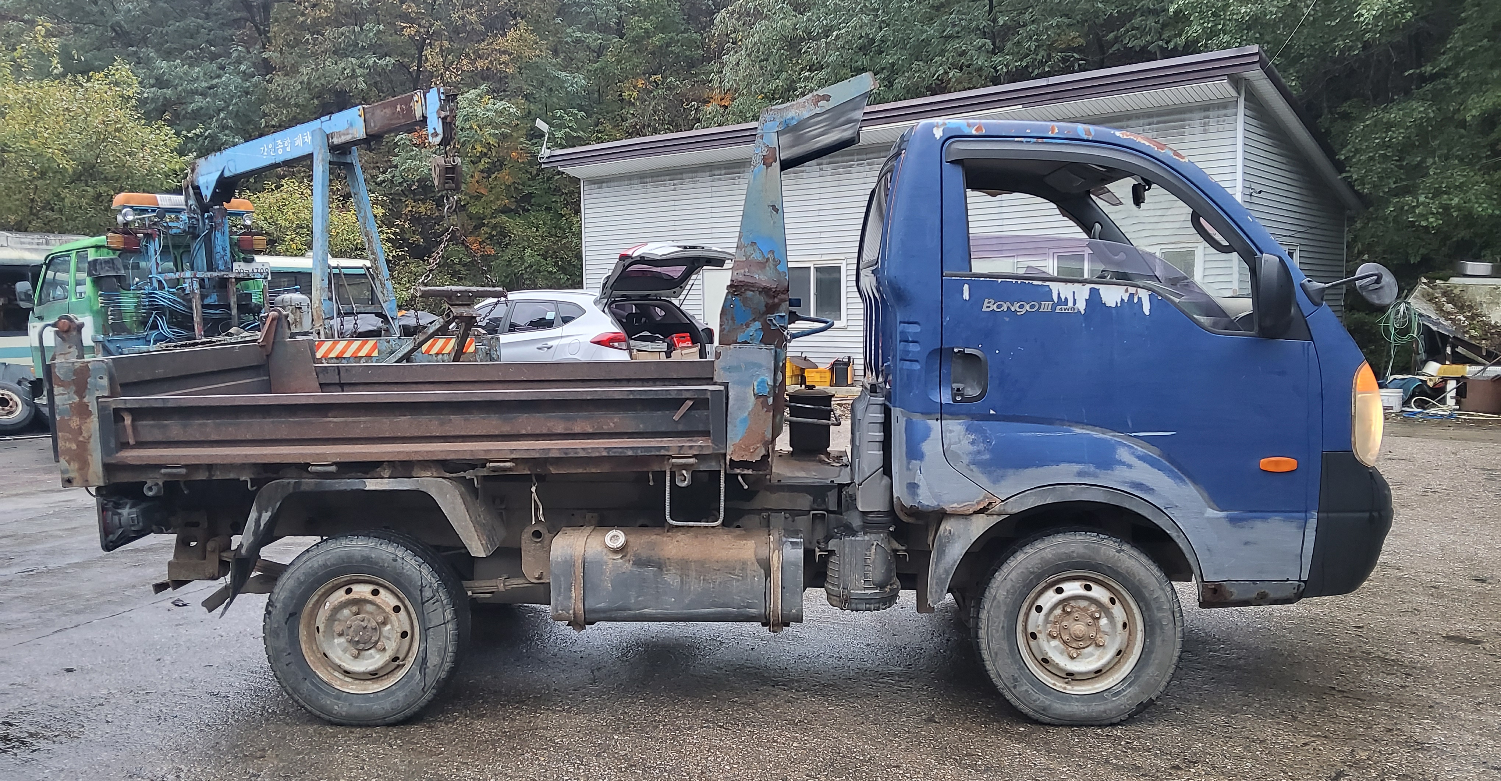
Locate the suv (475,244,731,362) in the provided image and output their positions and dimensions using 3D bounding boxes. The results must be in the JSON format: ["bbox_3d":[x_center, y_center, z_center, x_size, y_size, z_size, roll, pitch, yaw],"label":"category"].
[{"bbox_3d":[-2.515,-0.636,14.751,4.720,1.920,1.870,3,6,41],"label":"suv"}]

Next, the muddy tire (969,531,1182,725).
[{"bbox_3d":[1.097,0.790,3.818,0.645,0.645,0.200,0,4,2],"label":"muddy tire"}]

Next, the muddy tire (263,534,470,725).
[{"bbox_3d":[-1.321,0.814,3.911,0.645,0.645,0.200,0,4,2],"label":"muddy tire"}]

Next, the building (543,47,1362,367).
[{"bbox_3d":[3.250,-2.501,21.421,14.000,4.600,6.600,3,6,40],"label":"building"}]

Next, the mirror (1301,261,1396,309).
[{"bbox_3d":[2.058,-0.363,3.880,0.310,0.165,0.170,0,4,2],"label":"mirror"}]

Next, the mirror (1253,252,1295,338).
[{"bbox_3d":[1.672,-0.303,3.600,0.120,0.265,0.190,1,5,20],"label":"mirror"}]

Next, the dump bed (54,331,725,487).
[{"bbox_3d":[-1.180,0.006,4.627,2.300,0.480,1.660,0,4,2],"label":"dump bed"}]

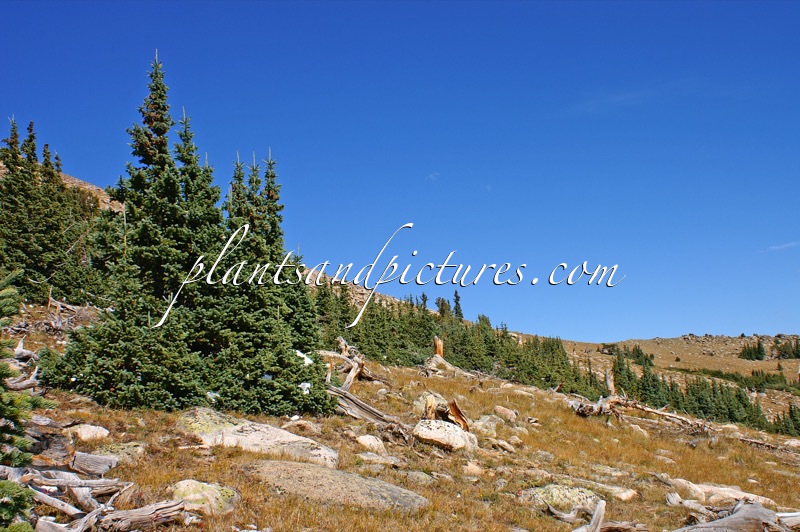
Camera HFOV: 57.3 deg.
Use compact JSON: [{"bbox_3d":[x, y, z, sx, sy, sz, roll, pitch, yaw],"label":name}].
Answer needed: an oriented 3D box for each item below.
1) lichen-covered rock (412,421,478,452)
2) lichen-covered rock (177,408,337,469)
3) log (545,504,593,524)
[{"bbox_3d":[0.633,2.374,10.200,0.880,0.380,0.620,-1,-5,12],"label":"lichen-covered rock"},{"bbox_3d":[-1.623,1.932,8.400,1.800,0.340,0.720,13,0,16],"label":"lichen-covered rock"},{"bbox_3d":[1.573,2.306,6.800,0.420,0.130,0.140,-2,-6,25],"label":"log"}]

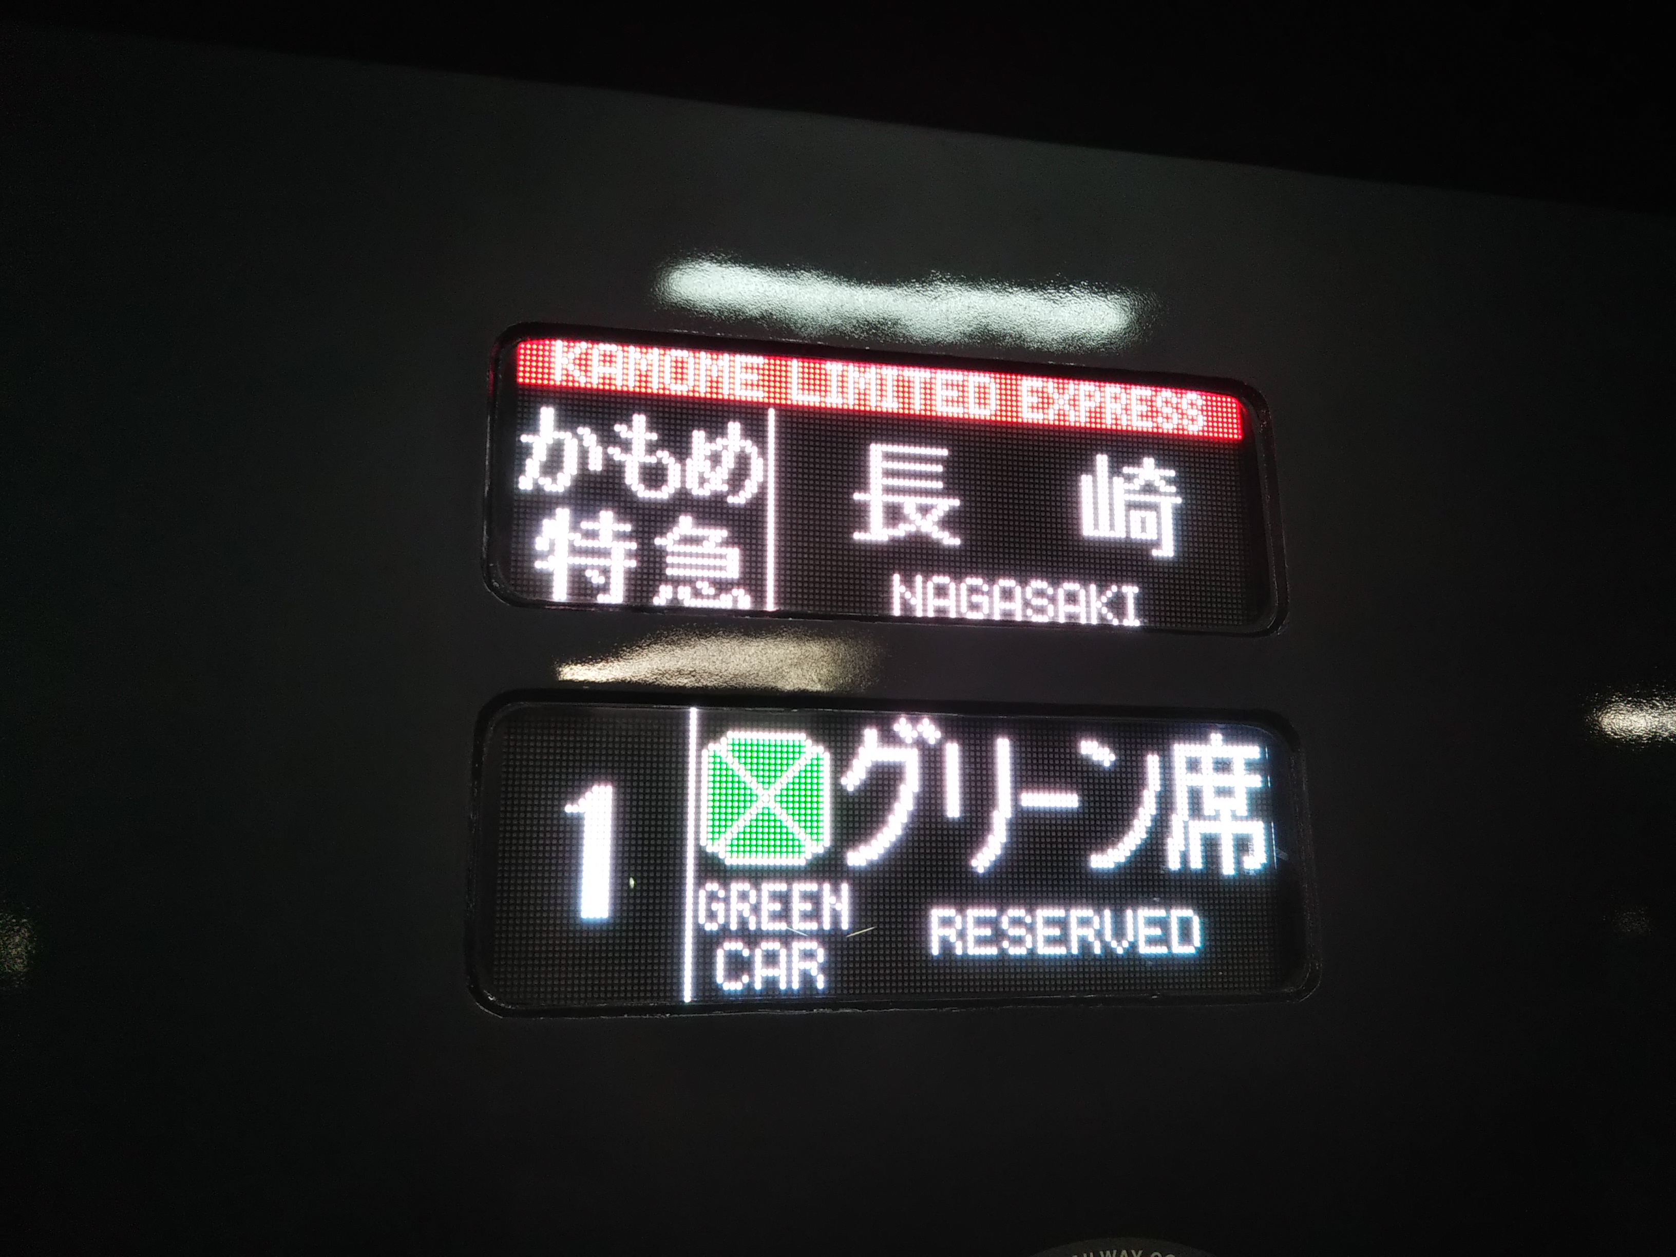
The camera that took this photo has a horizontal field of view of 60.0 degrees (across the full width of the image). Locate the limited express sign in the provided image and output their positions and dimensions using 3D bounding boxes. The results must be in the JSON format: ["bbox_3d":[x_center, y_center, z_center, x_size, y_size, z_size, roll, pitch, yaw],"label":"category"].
[{"bbox_3d":[0.046,-0.096,1.034,0.576,0.197,0.050,2,-11,-13],"label":"limited express sign"}]

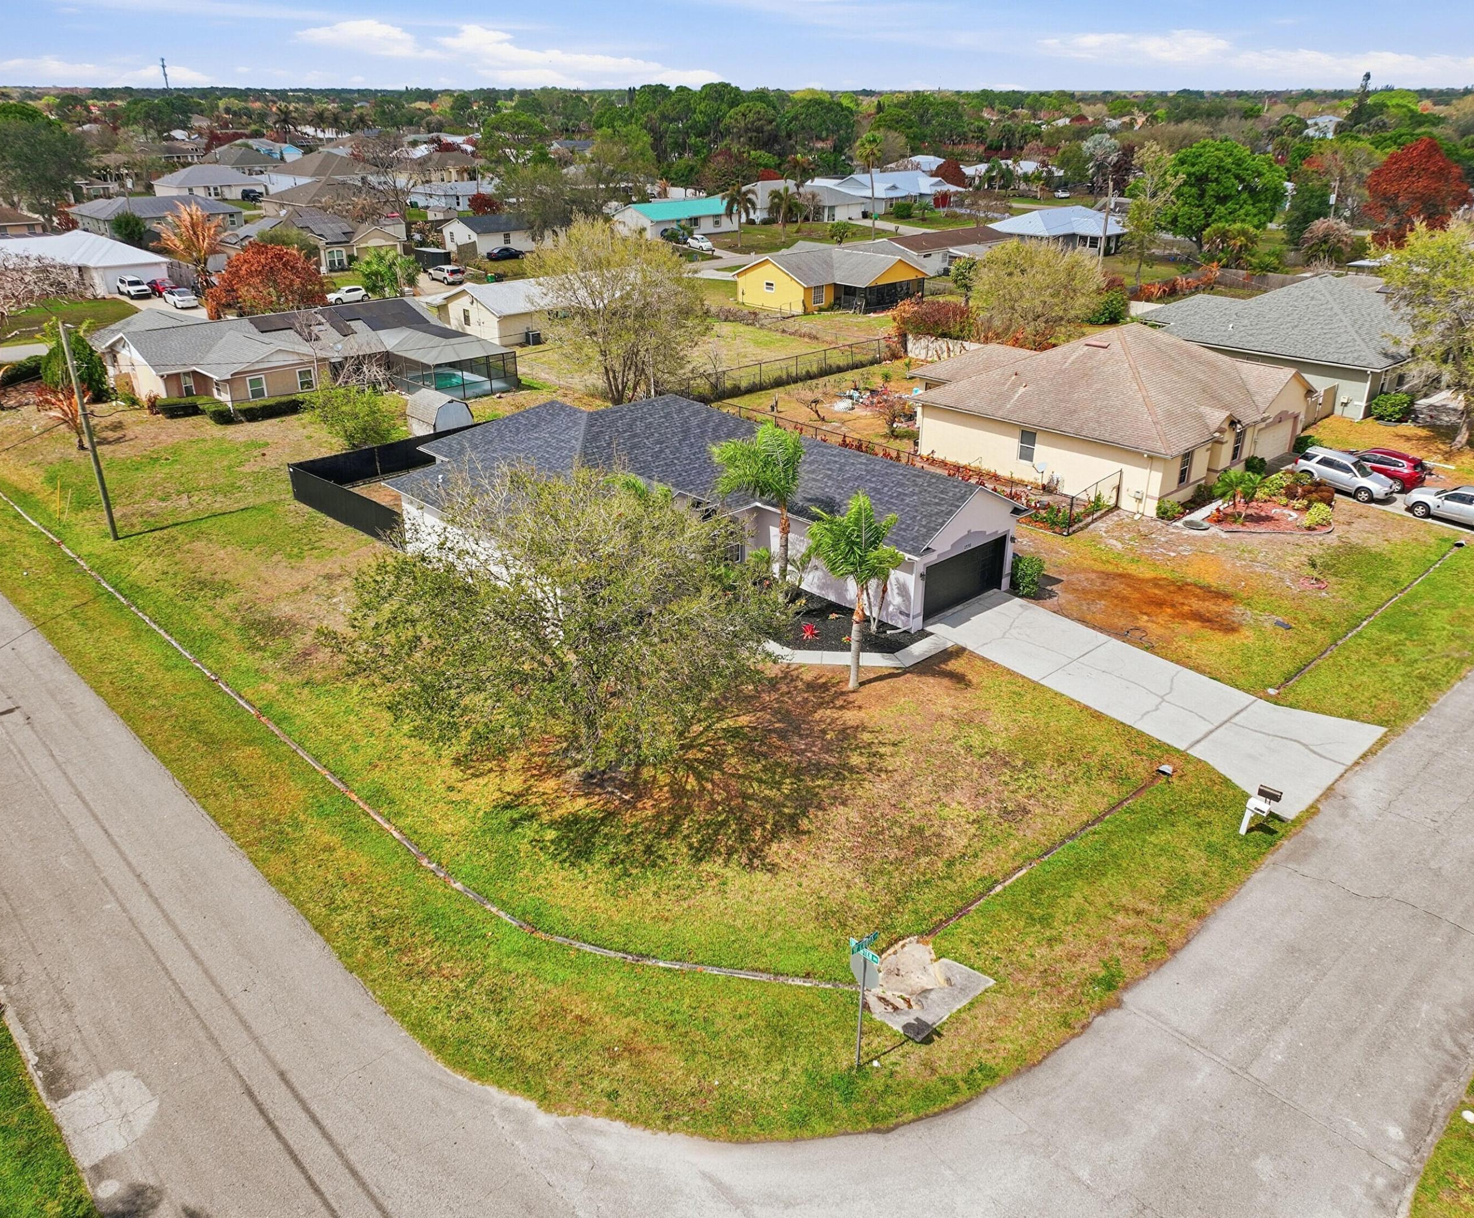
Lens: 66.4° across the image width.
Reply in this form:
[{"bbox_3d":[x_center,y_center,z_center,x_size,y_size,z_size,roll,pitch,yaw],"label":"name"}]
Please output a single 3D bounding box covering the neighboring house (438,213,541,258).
[{"bbox_3d":[-27.908,-45.673,136.396,13.094,4.194,8.082,-22,32,-39],"label":"neighboring house"}]

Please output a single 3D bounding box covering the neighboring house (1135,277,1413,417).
[{"bbox_3d":[36.393,-18.795,76.012,17.200,6.000,20.000,-22,33,-39],"label":"neighboring house"}]

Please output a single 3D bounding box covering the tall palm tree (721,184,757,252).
[{"bbox_3d":[0.250,-48.153,137.829,4.300,7.600,4.300,0,25,0],"label":"tall palm tree"}]

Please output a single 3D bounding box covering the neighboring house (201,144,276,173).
[{"bbox_3d":[-110.408,-99.493,251.005,13.000,5.600,18.500,-21,32,-38],"label":"neighboring house"}]

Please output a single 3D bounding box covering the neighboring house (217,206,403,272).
[{"bbox_3d":[-46.774,-39.870,122.032,15.800,5.700,15.500,-21,32,-38],"label":"neighboring house"}]

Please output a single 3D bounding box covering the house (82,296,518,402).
[{"bbox_3d":[-28.220,-16.859,72.983,19.800,4.800,20.400,-21,32,-38],"label":"house"}]

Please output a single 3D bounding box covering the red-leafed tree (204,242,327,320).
[{"bbox_3d":[-40.484,-27.784,95.444,10.230,5.972,9.514,-22,32,-39],"label":"red-leafed tree"}]

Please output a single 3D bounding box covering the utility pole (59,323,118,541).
[{"bbox_3d":[-26.991,-7.218,46.995,0.276,9.268,0.276,-22,32,-39],"label":"utility pole"}]

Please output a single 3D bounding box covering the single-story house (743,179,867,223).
[{"bbox_3d":[7.322,-61.565,169.764,18.107,5.217,18.823,-22,32,-39],"label":"single-story house"}]

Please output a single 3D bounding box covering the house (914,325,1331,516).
[{"bbox_3d":[19.366,-12.136,61.067,17.084,6.547,18.209,-22,32,-39],"label":"house"}]

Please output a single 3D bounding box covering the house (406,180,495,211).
[{"bbox_3d":[-43.635,-67.484,182.917,15.500,4.300,13.200,-21,32,-38],"label":"house"}]

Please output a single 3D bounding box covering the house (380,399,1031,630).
[{"bbox_3d":[-2.948,-4.530,45.911,16.800,5.250,24.600,-21,32,-38],"label":"house"}]

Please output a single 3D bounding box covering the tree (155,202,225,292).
[{"bbox_3d":[-50.379,-33.318,104.625,6.200,8.400,6.200,-11,27,-22],"label":"tree"}]

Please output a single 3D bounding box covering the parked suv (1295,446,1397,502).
[{"bbox_3d":[29.744,-6.562,55.147,1.830,1.690,4.600,-19,34,-35],"label":"parked suv"}]

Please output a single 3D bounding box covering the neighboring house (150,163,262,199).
[{"bbox_3d":[-91.419,-73.805,195.425,15.038,5.626,15.038,-22,32,-39],"label":"neighboring house"}]

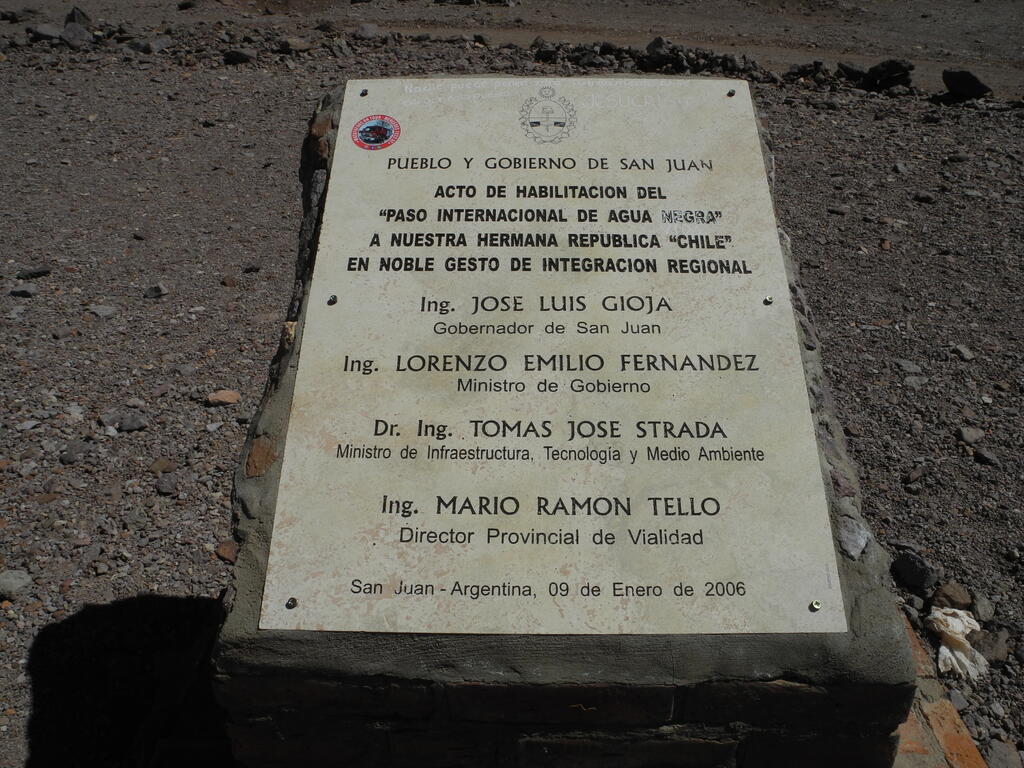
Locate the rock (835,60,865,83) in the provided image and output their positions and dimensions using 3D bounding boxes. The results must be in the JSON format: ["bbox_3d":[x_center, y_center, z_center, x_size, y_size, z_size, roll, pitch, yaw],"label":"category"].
[{"bbox_3d":[3.069,-2.821,7.502,0.223,0.184,0.178,0,30,0],"label":"rock"}]

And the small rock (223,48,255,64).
[{"bbox_3d":[-2.992,-3.596,9.094,0.355,0.164,0.284,-9,30,-15],"label":"small rock"}]

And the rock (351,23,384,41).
[{"bbox_3d":[-1.724,-4.215,9.919,0.365,0.182,0.292,0,30,0],"label":"rock"}]

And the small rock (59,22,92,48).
[{"bbox_3d":[-4.898,-3.930,9.329,0.302,0.278,0.242,0,30,0],"label":"small rock"}]

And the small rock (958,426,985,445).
[{"bbox_3d":[1.391,0.156,2.507,0.075,0.041,0.064,18,34,29],"label":"small rock"}]

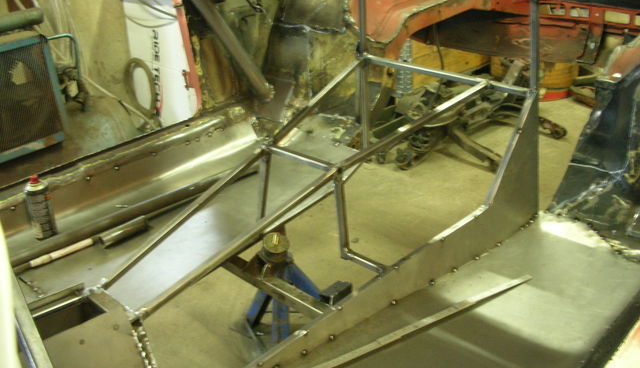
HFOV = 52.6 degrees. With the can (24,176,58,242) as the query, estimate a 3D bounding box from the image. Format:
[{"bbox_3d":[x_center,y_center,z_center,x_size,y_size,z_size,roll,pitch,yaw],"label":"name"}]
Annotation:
[{"bbox_3d":[-0.837,0.065,1.938,0.065,0.199,0.065,-2,25,0],"label":"can"}]

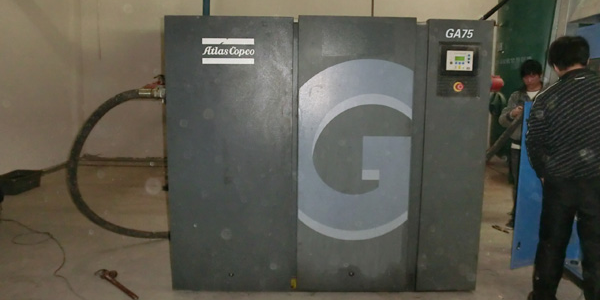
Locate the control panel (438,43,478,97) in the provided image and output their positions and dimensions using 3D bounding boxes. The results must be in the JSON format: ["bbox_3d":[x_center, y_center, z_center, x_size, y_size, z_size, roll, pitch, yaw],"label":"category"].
[{"bbox_3d":[1.016,-0.511,2.774,0.270,0.343,0.050,1,8,-1],"label":"control panel"}]

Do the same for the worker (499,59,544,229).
[{"bbox_3d":[2.259,-0.052,4.347,0.560,1.680,0.420,4,8,22],"label":"worker"}]

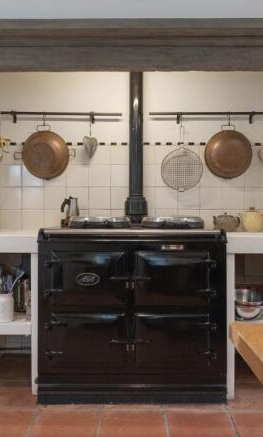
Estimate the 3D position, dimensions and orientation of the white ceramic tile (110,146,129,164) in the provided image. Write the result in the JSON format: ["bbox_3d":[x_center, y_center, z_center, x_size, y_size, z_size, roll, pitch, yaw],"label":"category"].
[{"bbox_3d":[-0.064,-0.430,2.610,0.150,0.130,0.010,0,1,0],"label":"white ceramic tile"}]

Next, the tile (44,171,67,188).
[{"bbox_3d":[-0.523,-0.292,2.630,0.154,0.150,0.010,0,1,0],"label":"tile"}]

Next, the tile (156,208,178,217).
[{"bbox_3d":[0.244,0.016,2.605,0.151,0.147,0.010,0,1,0],"label":"tile"}]

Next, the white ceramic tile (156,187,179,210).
[{"bbox_3d":[0.243,-0.137,2.630,0.151,0.157,0.010,0,1,0],"label":"white ceramic tile"}]

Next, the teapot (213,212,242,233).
[{"bbox_3d":[0.622,0.025,2.490,0.178,0.123,0.135,0,1,0],"label":"teapot"}]

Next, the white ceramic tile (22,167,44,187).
[{"bbox_3d":[-0.676,-0.292,2.630,0.150,0.150,0.010,0,1,0],"label":"white ceramic tile"}]

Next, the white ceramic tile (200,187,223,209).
[{"bbox_3d":[0.546,-0.135,2.605,0.151,0.153,0.010,0,1,0],"label":"white ceramic tile"}]

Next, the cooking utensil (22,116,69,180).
[{"bbox_3d":[-0.576,-0.469,2.570,0.318,0.425,0.105,0,1,0],"label":"cooking utensil"}]

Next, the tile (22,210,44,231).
[{"bbox_3d":[-0.668,0.014,2.605,0.151,0.143,0.010,0,1,0],"label":"tile"}]

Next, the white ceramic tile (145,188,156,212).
[{"bbox_3d":[0.092,-0.141,2.660,0.153,0.153,0.010,0,1,0],"label":"white ceramic tile"}]

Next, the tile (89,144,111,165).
[{"bbox_3d":[-0.222,-0.442,2.674,0.153,0.137,0.010,0,1,0],"label":"tile"}]

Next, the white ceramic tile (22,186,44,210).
[{"bbox_3d":[-0.668,-0.135,2.605,0.151,0.153,0.010,0,1,0],"label":"white ceramic tile"}]

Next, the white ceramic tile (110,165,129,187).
[{"bbox_3d":[-0.063,-0.288,2.605,0.151,0.153,0.010,0,1,0],"label":"white ceramic tile"}]

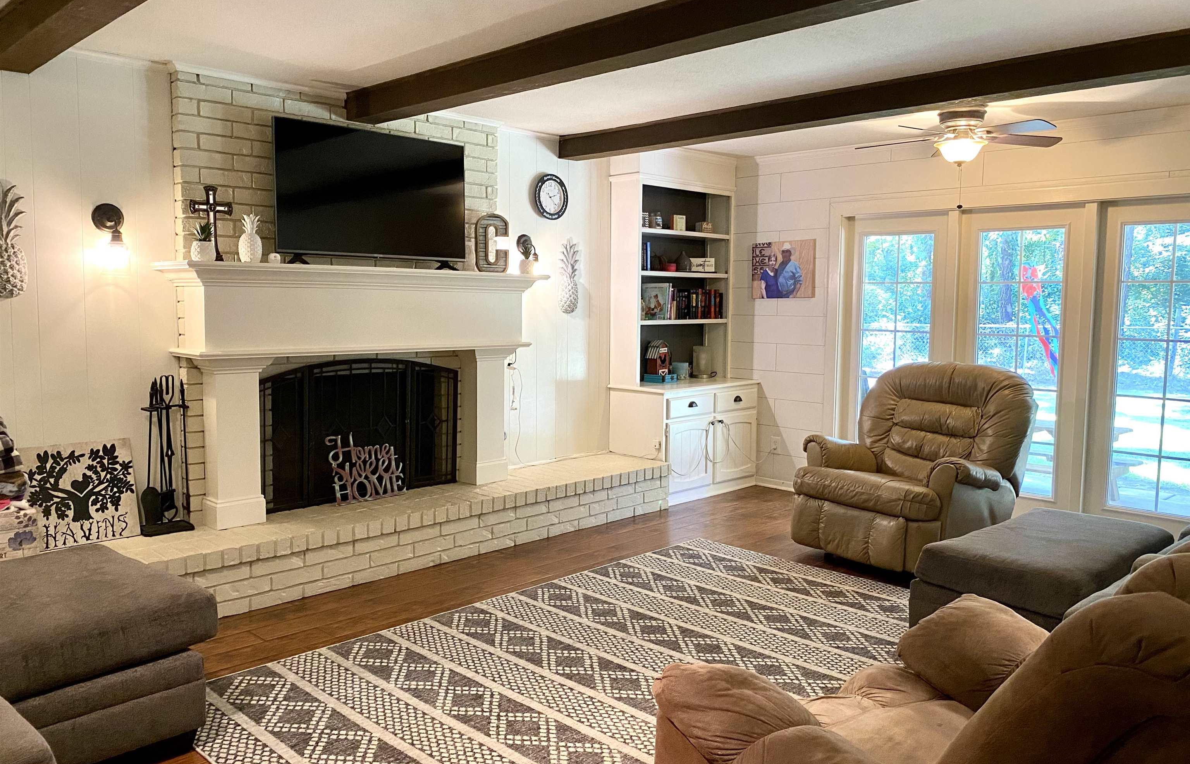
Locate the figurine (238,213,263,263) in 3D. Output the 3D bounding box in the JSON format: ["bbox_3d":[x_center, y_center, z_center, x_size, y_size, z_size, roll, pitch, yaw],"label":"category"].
[{"bbox_3d":[-1.604,-0.660,4.150,0.115,0.232,0.118,6,7,44],"label":"figurine"}]

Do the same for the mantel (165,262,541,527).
[{"bbox_3d":[-1.142,0.028,4.701,0.420,1.215,2.070,6,7,44],"label":"mantel"}]

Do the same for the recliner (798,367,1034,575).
[{"bbox_3d":[1.722,0.434,4.841,0.950,1.050,0.960,-3,6,-36],"label":"recliner"}]

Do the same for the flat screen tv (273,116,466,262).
[{"bbox_3d":[-1.135,-0.946,4.596,0.080,0.645,1.115,6,7,44],"label":"flat screen tv"}]

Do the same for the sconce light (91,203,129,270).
[{"bbox_3d":[-2.097,-0.633,3.898,0.150,0.290,0.130,6,7,44],"label":"sconce light"}]

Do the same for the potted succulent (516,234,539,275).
[{"bbox_3d":[-0.391,-0.727,5.233,0.120,0.205,0.125,6,7,44],"label":"potted succulent"}]

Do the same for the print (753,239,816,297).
[{"bbox_3d":[1.349,-0.809,6.453,0.525,0.410,0.035,6,7,44],"label":"print"}]

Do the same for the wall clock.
[{"bbox_3d":[-0.292,-1.197,5.769,0.050,0.300,0.298,6,7,44],"label":"wall clock"}]

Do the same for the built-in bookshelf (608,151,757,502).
[{"bbox_3d":[0.666,-0.409,6.468,0.560,2.410,1.015,6,7,44],"label":"built-in bookshelf"}]

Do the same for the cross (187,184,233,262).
[{"bbox_3d":[-1.741,-0.720,4.089,0.070,0.350,0.195,6,7,44],"label":"cross"}]

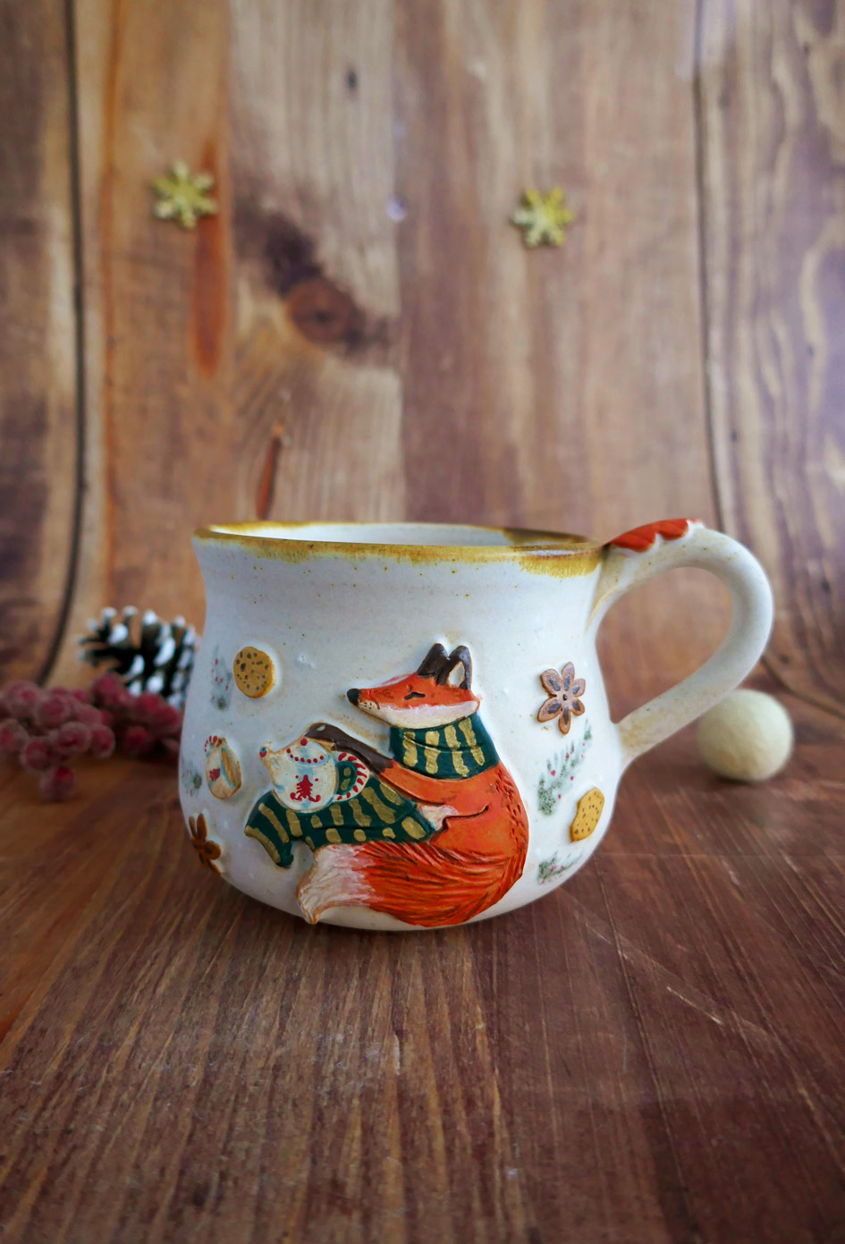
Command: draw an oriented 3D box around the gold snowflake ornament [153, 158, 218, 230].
[{"bbox_3d":[-0.126,-0.226,0.465,0.035,0.035,0.005,-1,1,0],"label":"gold snowflake ornament"}]

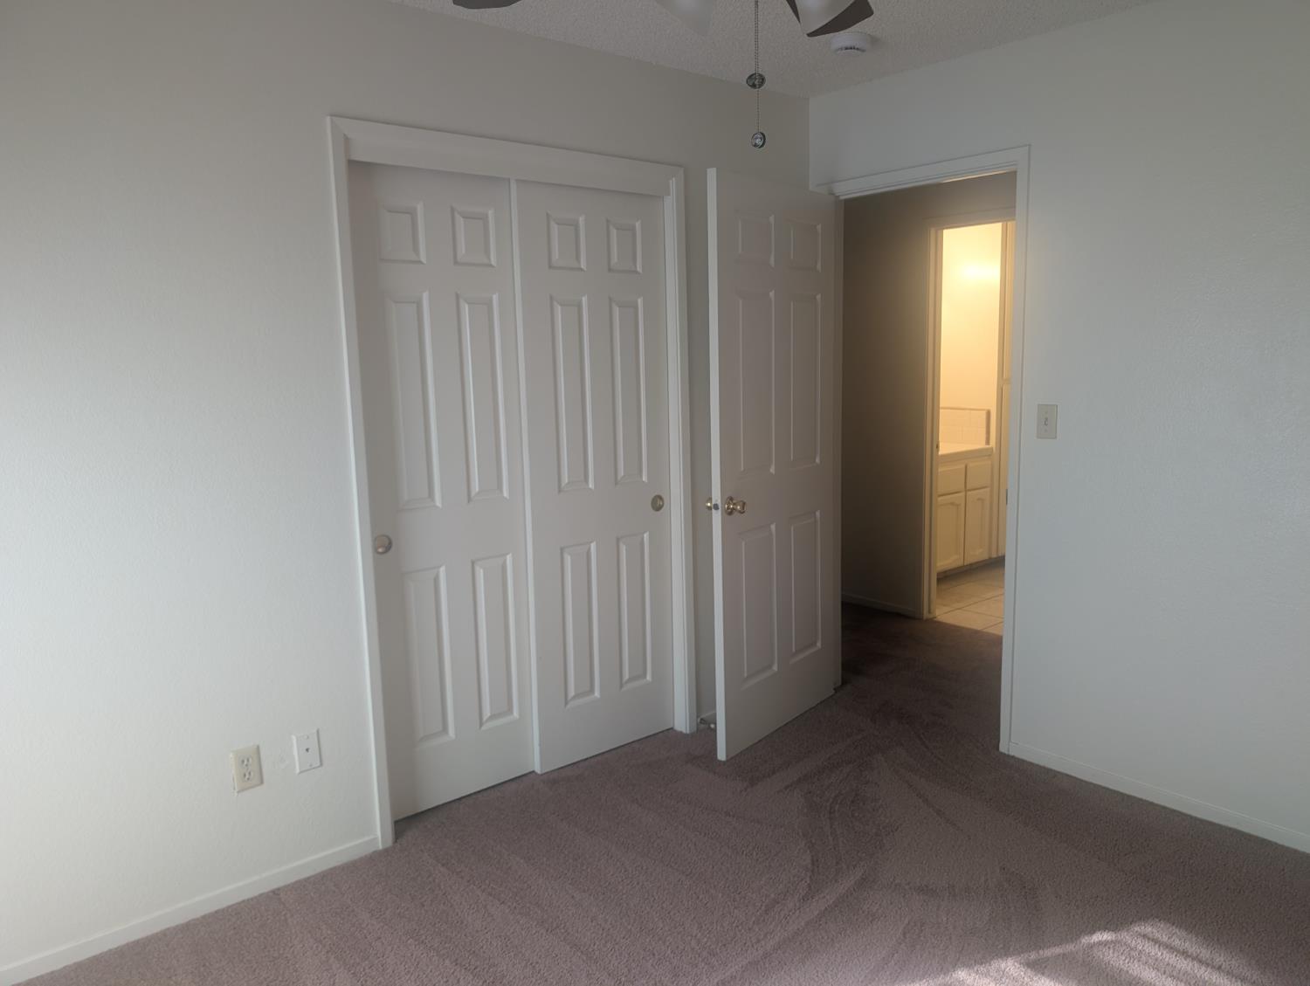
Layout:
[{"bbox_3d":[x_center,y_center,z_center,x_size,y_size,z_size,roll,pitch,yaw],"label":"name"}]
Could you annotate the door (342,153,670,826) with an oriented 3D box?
[{"bbox_3d":[-0.433,-0.019,3.089,1.178,2.012,0.075,-8,11,-39],"label":"door"}]

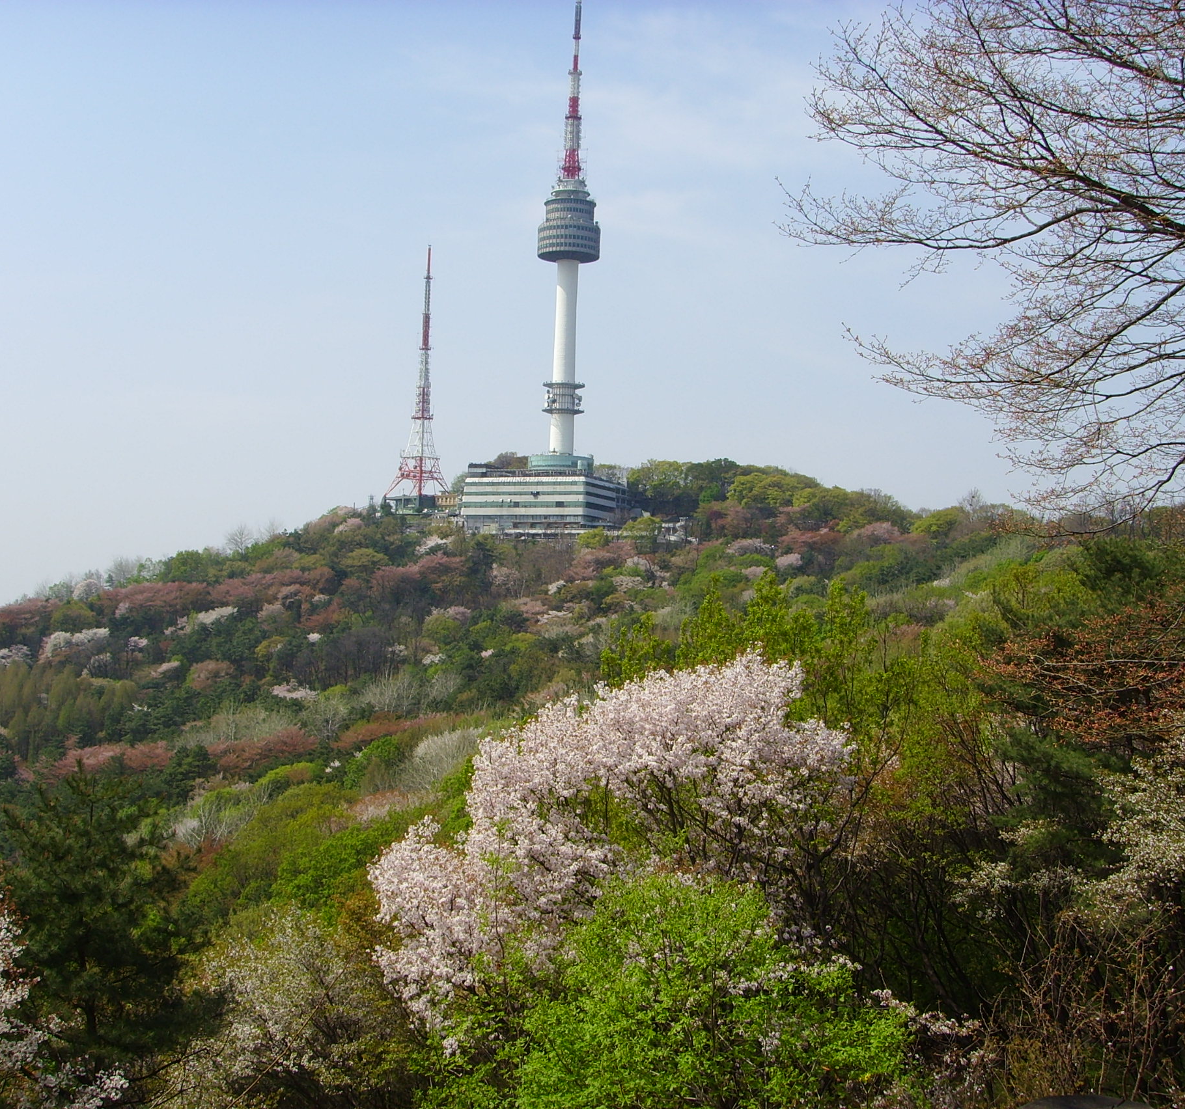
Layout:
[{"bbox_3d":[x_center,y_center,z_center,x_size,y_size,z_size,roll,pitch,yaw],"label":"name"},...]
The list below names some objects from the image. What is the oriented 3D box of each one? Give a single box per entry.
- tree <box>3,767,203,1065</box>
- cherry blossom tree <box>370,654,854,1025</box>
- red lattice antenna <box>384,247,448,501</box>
[{"bbox_3d":[-8.520,6.490,29.000,3.600,5.700,3.500,3,-3,-16],"label":"tree"},{"bbox_3d":[0.290,4.540,25.600,7.200,6.100,6.200,2,-2,0],"label":"cherry blossom tree"},{"bbox_3d":[-64.260,-69.450,640.000,18.000,97.500,18.000,4,-3,-41],"label":"red lattice antenna"}]

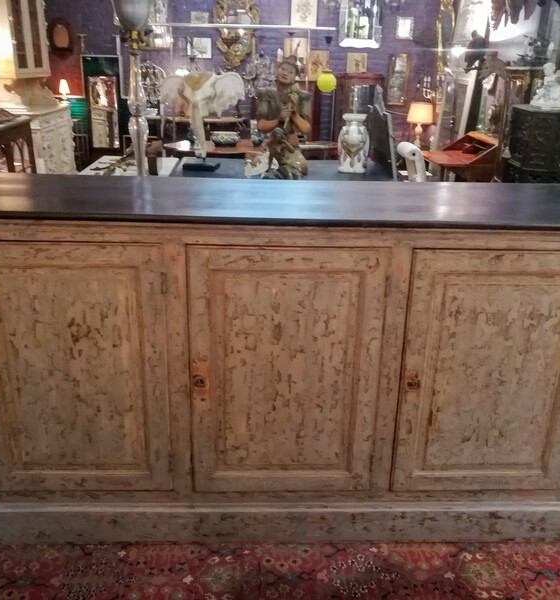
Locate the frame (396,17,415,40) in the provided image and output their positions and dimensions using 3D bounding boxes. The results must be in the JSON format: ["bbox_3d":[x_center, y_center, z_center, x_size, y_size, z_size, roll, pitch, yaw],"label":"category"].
[{"bbox_3d":[1.362,-2.948,6.520,0.197,0.232,0.030,1,22,-2],"label":"frame"}]

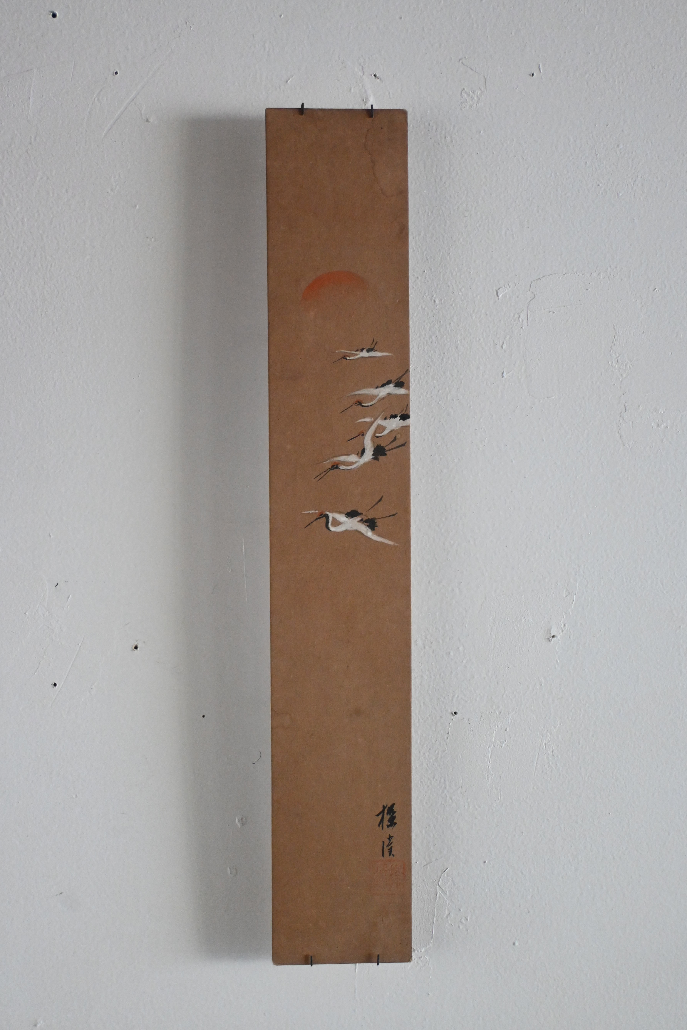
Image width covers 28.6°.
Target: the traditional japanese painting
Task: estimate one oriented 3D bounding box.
[{"bbox_3d":[-0.002,0.009,0.574,0.060,0.363,0.005,0,1,-1],"label":"traditional japanese painting"}]

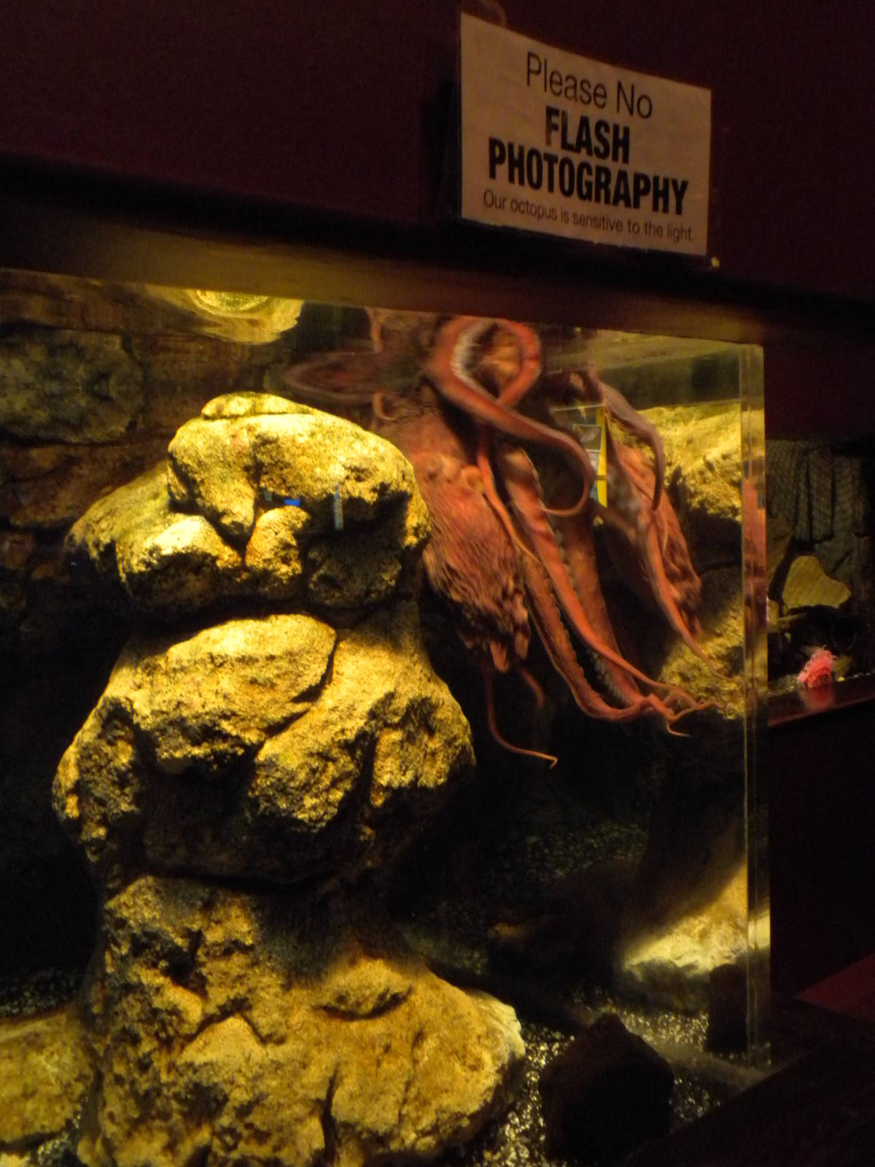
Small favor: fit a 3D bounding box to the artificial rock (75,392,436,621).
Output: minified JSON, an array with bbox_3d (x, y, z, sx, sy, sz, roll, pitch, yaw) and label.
[{"bbox_3d":[-0.256,-0.103,1.680,0.460,0.295,0.400,-2,4,-9],"label":"artificial rock"}]

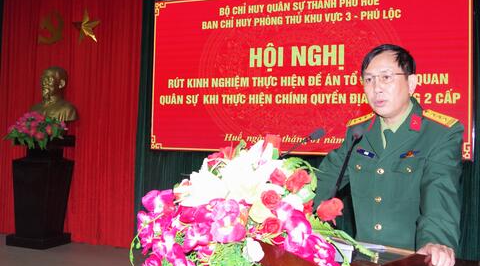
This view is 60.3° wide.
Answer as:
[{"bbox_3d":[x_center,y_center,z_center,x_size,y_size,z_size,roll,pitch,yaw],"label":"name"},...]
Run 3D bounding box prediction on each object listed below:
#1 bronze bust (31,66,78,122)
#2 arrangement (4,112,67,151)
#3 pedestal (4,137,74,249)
[{"bbox_3d":[-2.327,-0.379,5.037,0.570,0.740,0.360,1,-1,17],"label":"bronze bust"},{"bbox_3d":[-2.409,-0.038,4.795,0.580,0.410,0.380,1,-1,17],"label":"arrangement"},{"bbox_3d":[-2.376,0.680,4.940,0.520,1.260,0.460,1,-1,17],"label":"pedestal"}]

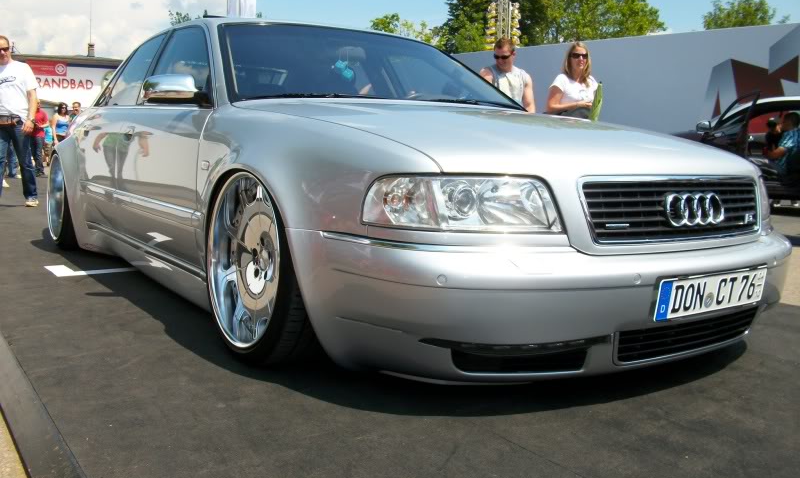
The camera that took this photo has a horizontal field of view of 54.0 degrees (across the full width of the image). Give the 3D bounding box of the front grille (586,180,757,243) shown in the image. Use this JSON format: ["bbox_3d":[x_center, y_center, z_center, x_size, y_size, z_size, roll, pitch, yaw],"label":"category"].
[{"bbox_3d":[0.828,-0.092,2.291,0.840,0.190,0.090,-3,-1,-34],"label":"front grille"}]

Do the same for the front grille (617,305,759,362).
[{"bbox_3d":[0.846,0.275,2.292,0.680,0.098,0.080,-3,8,-34],"label":"front grille"}]

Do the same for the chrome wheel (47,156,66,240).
[{"bbox_3d":[-2.023,-0.257,4.822,0.190,0.540,0.540,-2,7,-35],"label":"chrome wheel"}]

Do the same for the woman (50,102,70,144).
[{"bbox_3d":[-7.764,-2.308,18.098,0.460,1.650,0.320,-3,8,-27],"label":"woman"}]

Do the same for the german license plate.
[{"bbox_3d":[0.888,0.151,2.221,0.520,0.112,0.020,-3,12,-34],"label":"german license plate"}]

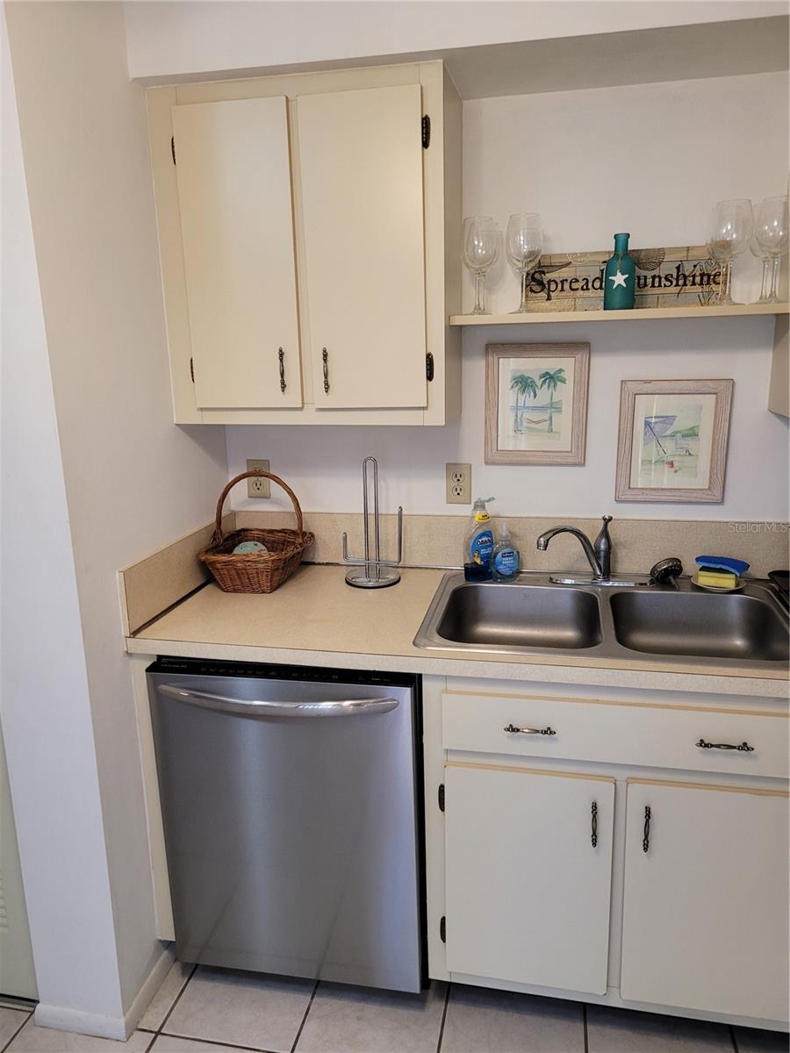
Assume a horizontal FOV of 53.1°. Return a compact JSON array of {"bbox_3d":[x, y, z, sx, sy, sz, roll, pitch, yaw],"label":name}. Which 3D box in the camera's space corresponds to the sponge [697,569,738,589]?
[{"bbox_3d":[0.810,0.126,1.984,0.086,0.037,0.060,5,15,25],"label":"sponge"}]

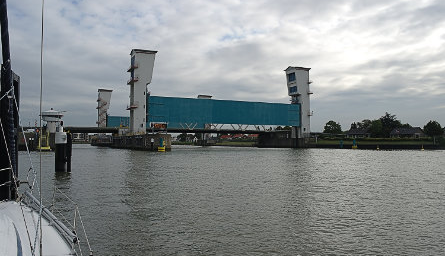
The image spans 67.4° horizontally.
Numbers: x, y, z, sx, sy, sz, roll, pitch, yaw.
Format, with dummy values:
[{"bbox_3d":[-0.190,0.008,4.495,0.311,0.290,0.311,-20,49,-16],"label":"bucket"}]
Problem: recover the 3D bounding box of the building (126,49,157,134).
[{"bbox_3d":[-35.035,-15.890,146.314,11.016,36.924,9.996,1,-2,-26],"label":"building"}]

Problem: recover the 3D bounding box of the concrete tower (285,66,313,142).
[{"bbox_3d":[42.124,-14.156,184.460,11.016,40.290,9.996,1,-2,-26],"label":"concrete tower"}]

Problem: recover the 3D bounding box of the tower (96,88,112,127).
[{"bbox_3d":[-92.177,-11.913,261.709,11.016,37.230,9.996,1,-2,-26],"label":"tower"}]

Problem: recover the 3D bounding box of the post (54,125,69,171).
[{"bbox_3d":[-15.122,1.934,31.357,1.000,4.430,1.000,0,-2,0],"label":"post"}]

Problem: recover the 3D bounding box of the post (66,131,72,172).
[{"bbox_3d":[-14.273,2.280,31.162,0.420,3.720,0.420,0,-2,0],"label":"post"}]

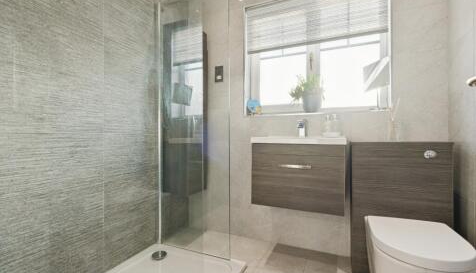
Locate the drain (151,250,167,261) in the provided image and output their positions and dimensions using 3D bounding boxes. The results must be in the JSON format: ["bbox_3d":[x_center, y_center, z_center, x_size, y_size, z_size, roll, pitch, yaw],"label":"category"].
[{"bbox_3d":[-0.577,0.878,1.557,0.114,0.014,0.114,0,0,0],"label":"drain"}]

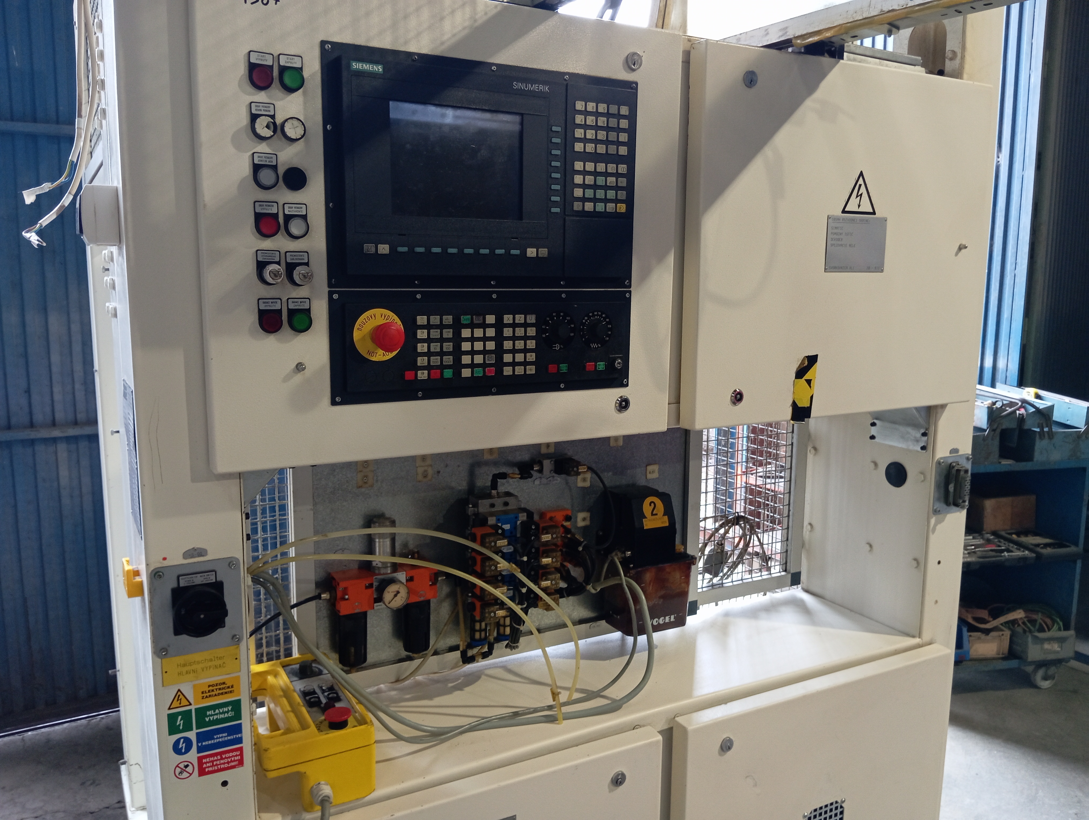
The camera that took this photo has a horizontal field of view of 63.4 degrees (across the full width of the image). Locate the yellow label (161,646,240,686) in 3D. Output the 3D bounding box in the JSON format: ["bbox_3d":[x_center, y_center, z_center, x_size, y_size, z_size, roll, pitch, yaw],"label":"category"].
[{"bbox_3d":[-0.467,0.349,1.204,0.100,0.041,0.003,-4,11,-28],"label":"yellow label"}]

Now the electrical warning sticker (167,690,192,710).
[{"bbox_3d":[-0.494,0.391,1.196,0.031,0.027,0.002,-4,11,-28],"label":"electrical warning sticker"}]

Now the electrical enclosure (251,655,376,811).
[{"bbox_3d":[-0.391,0.505,1.419,0.165,0.130,0.278,-4,11,-28],"label":"electrical enclosure"}]

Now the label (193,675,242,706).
[{"bbox_3d":[-0.452,0.388,1.219,0.060,0.030,0.002,-4,11,-28],"label":"label"}]

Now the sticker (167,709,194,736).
[{"bbox_3d":[-0.495,0.426,1.202,0.032,0.032,0.002,-4,11,-28],"label":"sticker"}]

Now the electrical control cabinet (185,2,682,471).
[{"bbox_3d":[-0.121,-0.258,1.286,0.716,0.630,0.110,-4,11,-28],"label":"electrical control cabinet"}]

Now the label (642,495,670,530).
[{"bbox_3d":[0.222,0.206,1.776,0.061,0.063,0.002,-4,-7,-28],"label":"label"}]

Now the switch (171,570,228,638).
[{"bbox_3d":[-0.457,0.261,1.172,0.066,0.085,0.038,-4,11,-28],"label":"switch"}]

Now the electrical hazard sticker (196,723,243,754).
[{"bbox_3d":[-0.453,0.459,1.231,0.060,0.031,0.002,-4,11,-28],"label":"electrical hazard sticker"}]

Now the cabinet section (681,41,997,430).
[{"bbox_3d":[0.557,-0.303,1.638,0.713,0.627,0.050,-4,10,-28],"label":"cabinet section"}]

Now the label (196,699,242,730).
[{"bbox_3d":[-0.452,0.423,1.225,0.060,0.031,0.002,-4,11,-28],"label":"label"}]

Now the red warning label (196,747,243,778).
[{"bbox_3d":[-0.453,0.493,1.236,0.060,0.030,0.002,-4,11,-28],"label":"red warning label"}]

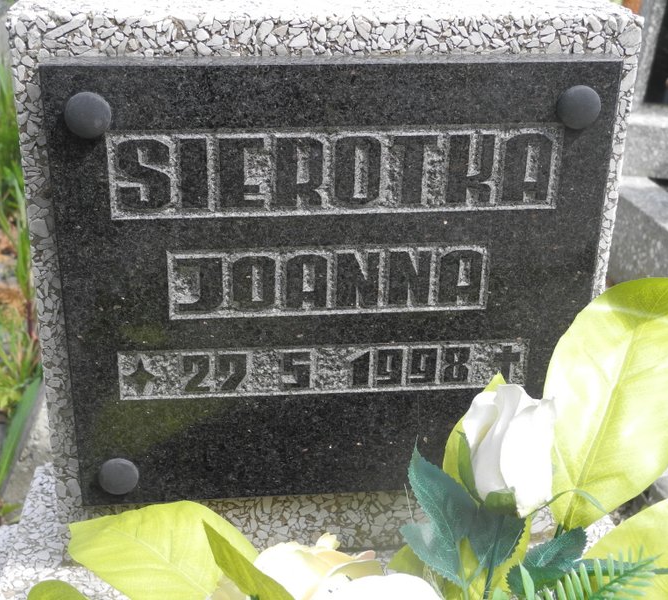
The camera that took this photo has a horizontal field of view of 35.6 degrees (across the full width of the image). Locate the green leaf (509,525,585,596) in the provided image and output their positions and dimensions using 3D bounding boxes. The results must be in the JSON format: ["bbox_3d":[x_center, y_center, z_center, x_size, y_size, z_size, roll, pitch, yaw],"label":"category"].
[{"bbox_3d":[0.141,0.173,0.690,0.053,0.034,0.030,-1,24,-5],"label":"green leaf"}]

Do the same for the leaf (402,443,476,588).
[{"bbox_3d":[0.071,0.146,0.700,0.051,0.092,0.024,-19,9,-4],"label":"leaf"}]

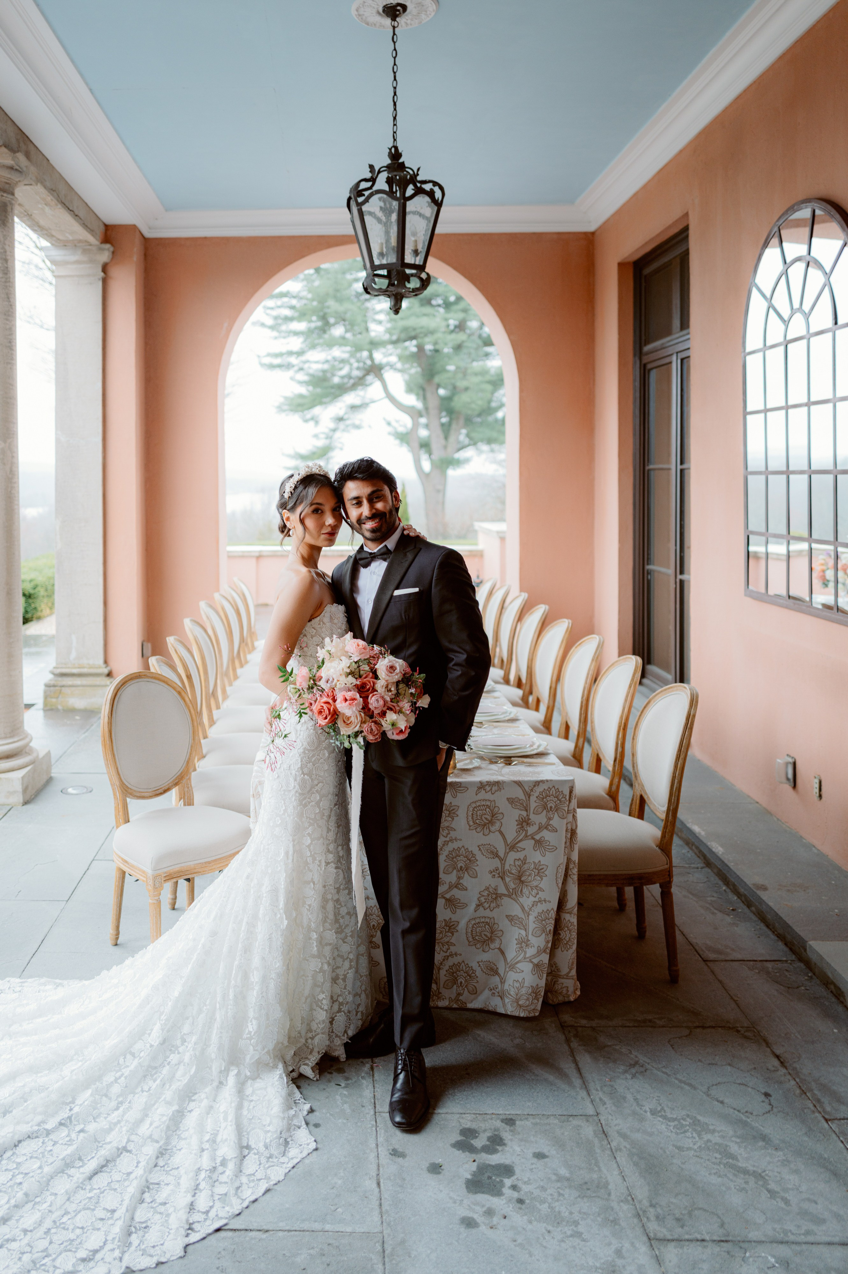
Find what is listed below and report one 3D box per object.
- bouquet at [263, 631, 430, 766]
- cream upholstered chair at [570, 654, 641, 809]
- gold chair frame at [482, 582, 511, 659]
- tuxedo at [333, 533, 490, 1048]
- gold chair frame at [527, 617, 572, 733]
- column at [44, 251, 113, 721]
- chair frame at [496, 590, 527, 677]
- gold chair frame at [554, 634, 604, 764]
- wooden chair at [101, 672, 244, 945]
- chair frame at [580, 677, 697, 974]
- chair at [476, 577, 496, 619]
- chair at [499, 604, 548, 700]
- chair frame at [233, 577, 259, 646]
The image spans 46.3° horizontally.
[{"bbox_3d":[-0.199,0.162,2.600,0.410,0.340,0.300,1,6,7],"label":"bouquet"},{"bbox_3d":[0.613,0.565,4.249,0.570,0.970,0.500,-1,7,-6],"label":"cream upholstered chair"},{"bbox_3d":[0.315,0.129,6.850,0.570,0.980,0.500,0,6,-3],"label":"gold chair frame"},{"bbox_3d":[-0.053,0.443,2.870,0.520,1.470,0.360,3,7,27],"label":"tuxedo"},{"bbox_3d":[0.477,0.392,5.346,0.570,0.970,0.500,-1,7,-6],"label":"gold chair frame"},{"bbox_3d":[-2.566,-1.193,7.350,0.520,3.400,0.420,-1,7,-2],"label":"column"},{"bbox_3d":[0.377,0.217,6.290,0.570,0.980,0.500,0,6,-3],"label":"chair frame"},{"bbox_3d":[0.545,0.478,4.792,0.570,0.970,0.500,-1,7,-6],"label":"gold chair frame"},{"bbox_3d":[-0.873,0.650,3.550,0.500,0.980,0.570,-6,8,-43],"label":"wooden chair"},{"bbox_3d":[0.650,0.658,3.500,0.570,0.980,0.500,-1,6,-6],"label":"chair frame"},{"bbox_3d":[0.239,0.040,7.487,0.570,0.970,0.500,-1,7,-6],"label":"chair"},{"bbox_3d":[0.440,0.304,5.740,0.570,0.980,0.500,0,6,-3],"label":"chair"},{"bbox_3d":[-1.147,0.041,7.410,0.570,0.980,0.500,0,6,-2],"label":"chair frame"}]

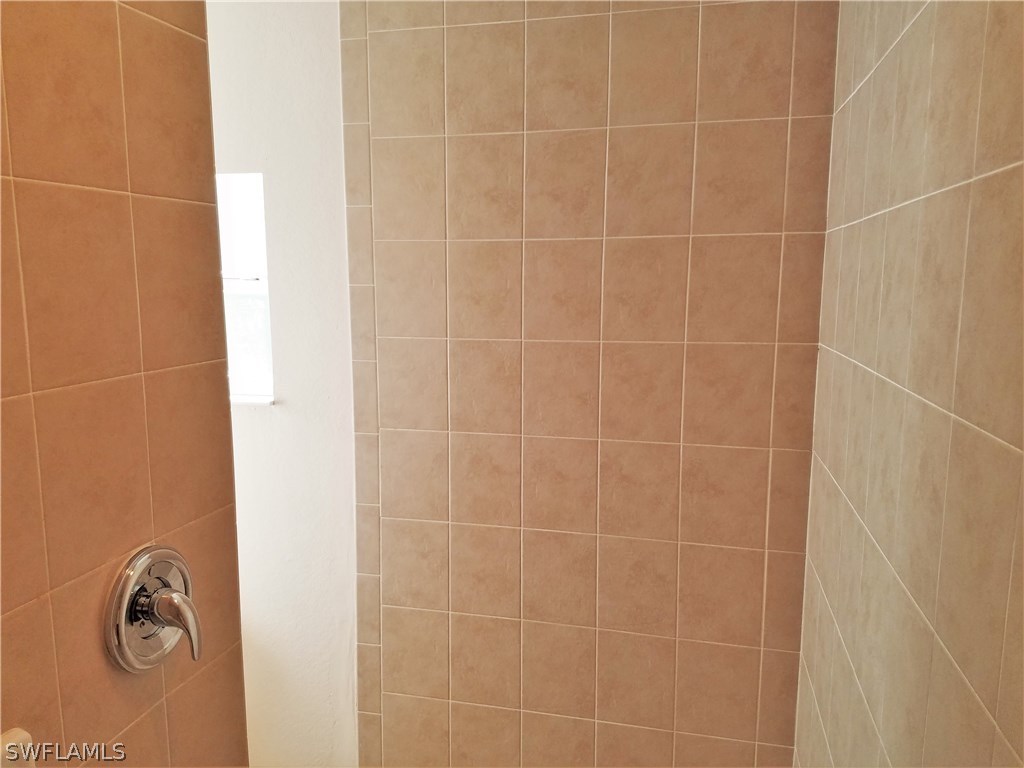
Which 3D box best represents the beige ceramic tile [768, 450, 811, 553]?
[{"bbox_3d":[0.666,0.281,1.847,0.090,0.249,0.010,2,9,14],"label":"beige ceramic tile"}]

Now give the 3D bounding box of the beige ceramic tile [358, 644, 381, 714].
[{"bbox_3d":[-0.408,0.850,2.218,0.074,0.201,0.009,2,8,14],"label":"beige ceramic tile"}]

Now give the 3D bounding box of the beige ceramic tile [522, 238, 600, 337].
[{"bbox_3d":[0.129,-0.234,1.929,0.201,0.251,0.009,2,8,14],"label":"beige ceramic tile"}]

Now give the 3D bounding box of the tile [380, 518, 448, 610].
[{"bbox_3d":[-0.266,0.501,2.133,0.201,0.251,0.009,2,8,14],"label":"tile"}]

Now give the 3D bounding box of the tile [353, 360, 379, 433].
[{"bbox_3d":[-0.397,0.037,2.098,0.074,0.201,0.009,2,8,14],"label":"tile"}]

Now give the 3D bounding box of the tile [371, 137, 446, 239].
[{"bbox_3d":[-0.262,-0.500,1.982,0.201,0.252,0.009,2,8,14],"label":"tile"}]

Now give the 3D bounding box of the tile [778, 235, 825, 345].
[{"bbox_3d":[0.668,-0.218,1.773,0.092,0.250,0.010,2,8,14],"label":"tile"}]

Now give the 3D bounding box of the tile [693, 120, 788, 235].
[{"bbox_3d":[0.526,-0.474,1.773,0.200,0.250,0.010,2,8,14],"label":"tile"}]

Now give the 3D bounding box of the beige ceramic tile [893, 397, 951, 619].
[{"bbox_3d":[0.514,0.149,0.956,0.010,0.250,0.192,2,8,13],"label":"beige ceramic tile"}]

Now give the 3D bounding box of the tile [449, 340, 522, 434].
[{"bbox_3d":[-0.067,0.009,2.006,0.201,0.252,0.009,2,8,14],"label":"tile"}]

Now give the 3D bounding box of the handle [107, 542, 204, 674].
[{"bbox_3d":[-0.501,0.335,1.129,0.080,0.178,0.178,2,8,12],"label":"handle"}]

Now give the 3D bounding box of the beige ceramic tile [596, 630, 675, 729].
[{"bbox_3d":[0.327,0.775,2.016,0.201,0.252,0.009,2,8,14],"label":"beige ceramic tile"}]

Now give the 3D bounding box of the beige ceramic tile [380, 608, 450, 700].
[{"bbox_3d":[-0.268,0.754,2.156,0.200,0.250,0.010,2,9,14],"label":"beige ceramic tile"}]

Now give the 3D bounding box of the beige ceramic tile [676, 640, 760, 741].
[{"bbox_3d":[0.526,0.783,1.967,0.201,0.252,0.009,2,8,14],"label":"beige ceramic tile"}]

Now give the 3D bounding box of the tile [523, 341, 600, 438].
[{"bbox_3d":[0.129,0.013,1.951,0.200,0.251,0.010,2,8,13],"label":"tile"}]

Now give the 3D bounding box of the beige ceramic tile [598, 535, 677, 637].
[{"bbox_3d":[0.325,0.521,1.973,0.200,0.251,0.010,2,8,13],"label":"beige ceramic tile"}]

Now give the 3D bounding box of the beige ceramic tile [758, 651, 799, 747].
[{"bbox_3d":[0.669,0.786,1.926,0.093,0.251,0.010,2,8,13],"label":"beige ceramic tile"}]

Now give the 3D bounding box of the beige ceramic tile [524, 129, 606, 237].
[{"bbox_3d":[0.130,-0.483,1.873,0.200,0.250,0.010,2,9,14],"label":"beige ceramic tile"}]

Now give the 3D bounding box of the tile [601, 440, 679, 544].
[{"bbox_3d":[0.320,0.267,1.929,0.200,0.250,0.010,2,8,14],"label":"tile"}]

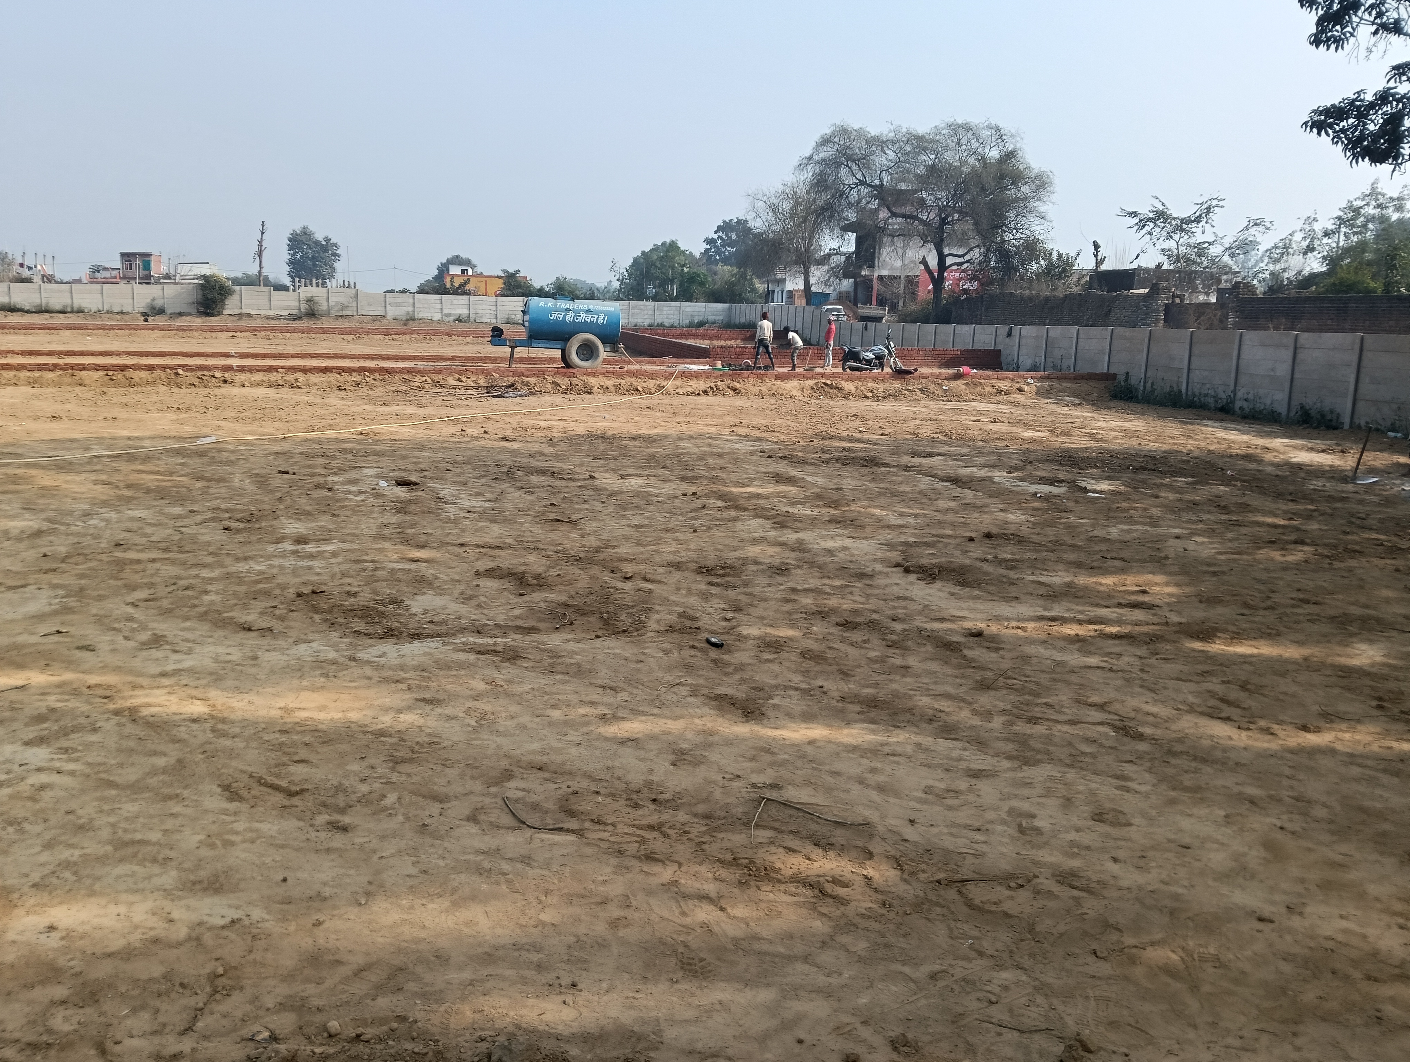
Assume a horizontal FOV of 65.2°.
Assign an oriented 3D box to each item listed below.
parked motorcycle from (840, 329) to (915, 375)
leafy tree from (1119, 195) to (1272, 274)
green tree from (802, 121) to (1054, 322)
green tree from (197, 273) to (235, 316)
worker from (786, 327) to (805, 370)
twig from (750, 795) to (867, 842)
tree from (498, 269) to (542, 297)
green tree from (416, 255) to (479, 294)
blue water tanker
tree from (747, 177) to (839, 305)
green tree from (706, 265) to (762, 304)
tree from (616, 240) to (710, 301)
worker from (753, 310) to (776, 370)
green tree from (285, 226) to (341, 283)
[{"bbox_3d":[4.645,-4.887,29.900,1.970,1.130,0.720,3,11,5],"label":"parked motorcycle"},{"bbox_3d":[19.441,-9.952,44.655,6.000,6.930,5.200,6,12,22],"label":"leafy tree"},{"bbox_3d":[10.951,-14.754,56.093,12.300,11.570,11.200,4,11,10],"label":"green tree"},{"bbox_3d":[-31.561,-15.267,71.252,2.500,2.670,2.400,-3,12,-23],"label":"green tree"},{"bbox_3d":[2.486,-5.049,30.500,0.580,1.200,0.480,3,11,5],"label":"worker"},{"bbox_3d":[0.343,0.918,3.568,0.385,0.060,0.310,2,11,0],"label":"twig"},{"bbox_3d":[-14.071,-18.274,84.000,3.192,3.293,3.033,2,11,0],"label":"tree"},{"bbox_3d":[-23.302,-22.454,100.000,5.501,5.293,5.226,2,11,0],"label":"green tree"},{"bbox_3d":[-3.901,-5.212,28.900,3.250,1.880,1.650,-1,11,-12],"label":"blue water tanker"},{"bbox_3d":[5.905,-18.472,72.000,5.977,8.892,5.678,2,11,0],"label":"tree"},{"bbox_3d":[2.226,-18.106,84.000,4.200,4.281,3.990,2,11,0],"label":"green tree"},{"bbox_3d":[-3.300,-20.024,88.000,7.393,6.211,7.023,2,11,0],"label":"tree"},{"bbox_3d":[1.643,-5.296,30.700,0.580,1.620,0.420,3,11,6],"label":"worker"},{"bbox_3d":[-37.456,-24.556,105.882,5.200,9.330,5.000,-2,12,-19],"label":"green tree"}]

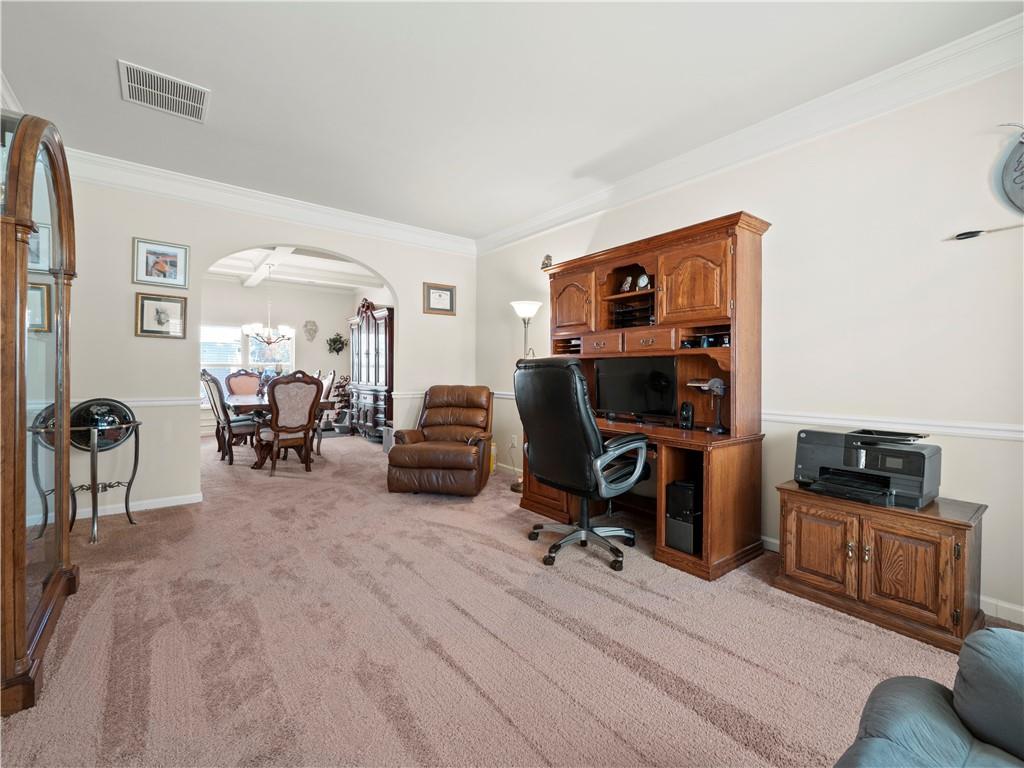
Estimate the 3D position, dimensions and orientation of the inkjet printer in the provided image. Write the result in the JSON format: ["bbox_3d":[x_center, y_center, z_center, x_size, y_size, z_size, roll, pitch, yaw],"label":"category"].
[{"bbox_3d":[1.817,0.411,2.129,0.410,0.310,0.490,0,1,-37],"label":"inkjet printer"}]

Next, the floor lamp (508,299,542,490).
[{"bbox_3d":[0.147,0.118,4.054,0.335,1.830,0.335,1,1,0],"label":"floor lamp"}]

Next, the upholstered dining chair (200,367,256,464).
[{"bbox_3d":[-3.474,0.408,5.231,0.560,1.150,0.680,1,1,45],"label":"upholstered dining chair"}]

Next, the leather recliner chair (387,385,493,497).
[{"bbox_3d":[-0.680,0.517,4.246,0.870,1.010,0.900,1,1,8],"label":"leather recliner chair"}]

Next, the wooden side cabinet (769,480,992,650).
[{"bbox_3d":[1.789,0.818,2.061,0.490,0.510,0.720,0,1,-37],"label":"wooden side cabinet"}]

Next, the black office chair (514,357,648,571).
[{"bbox_3d":[0.448,0.448,2.625,0.710,1.205,0.670,0,1,-38],"label":"black office chair"}]

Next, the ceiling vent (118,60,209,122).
[{"bbox_3d":[-2.034,-1.697,2.437,0.390,0.016,0.400,0,1,-39],"label":"ceiling vent"}]

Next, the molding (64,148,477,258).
[{"bbox_3d":[-1.853,-1.629,4.012,3.580,0.185,0.110,0,1,-36],"label":"molding"}]

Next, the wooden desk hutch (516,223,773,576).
[{"bbox_3d":[0.813,0.011,3.069,0.750,2.080,1.680,0,1,-39],"label":"wooden desk hutch"}]

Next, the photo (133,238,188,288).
[{"bbox_3d":[-2.845,-0.974,3.363,0.353,0.360,0.025,0,1,-36],"label":"photo"}]

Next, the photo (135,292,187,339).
[{"bbox_3d":[-2.848,-0.550,3.369,0.320,0.345,0.025,0,1,-36],"label":"photo"}]

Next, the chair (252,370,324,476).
[{"bbox_3d":[-2.514,0.423,4.699,0.660,1.150,0.630,1,1,45],"label":"chair"}]

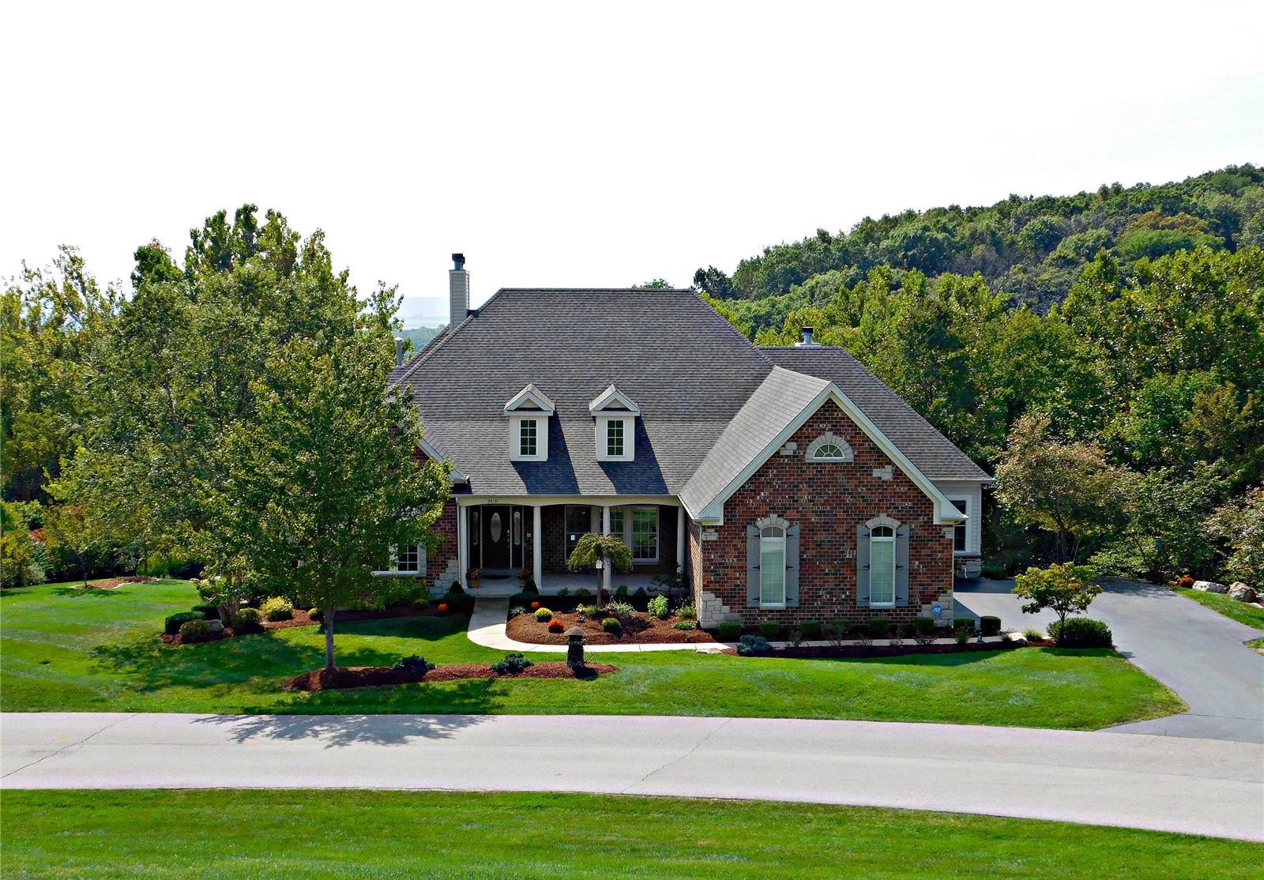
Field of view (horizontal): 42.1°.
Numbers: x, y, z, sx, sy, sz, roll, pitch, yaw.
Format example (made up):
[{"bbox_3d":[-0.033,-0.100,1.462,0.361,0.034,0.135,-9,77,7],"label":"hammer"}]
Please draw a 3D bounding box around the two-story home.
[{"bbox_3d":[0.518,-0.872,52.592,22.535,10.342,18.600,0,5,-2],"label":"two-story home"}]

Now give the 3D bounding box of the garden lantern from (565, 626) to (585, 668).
[{"bbox_3d":[-1.444,5.229,41.759,0.520,1.000,0.520,0,5,-3],"label":"garden lantern"}]

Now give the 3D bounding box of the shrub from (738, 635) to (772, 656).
[{"bbox_3d":[3.063,5.125,41.100,0.864,0.518,0.821,0,5,-2],"label":"shrub"}]

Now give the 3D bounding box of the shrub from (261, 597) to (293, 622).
[{"bbox_3d":[-9.765,4.672,45.200,0.869,0.659,0.826,0,5,-2],"label":"shrub"}]

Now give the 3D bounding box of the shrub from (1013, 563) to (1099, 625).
[{"bbox_3d":[10.892,4.159,42.200,2.181,1.960,2.072,0,5,-2],"label":"shrub"}]

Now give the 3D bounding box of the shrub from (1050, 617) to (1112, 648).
[{"bbox_3d":[11.514,4.945,42.200,1.648,0.728,1.484,0,5,-2],"label":"shrub"}]

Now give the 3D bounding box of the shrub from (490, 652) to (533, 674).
[{"bbox_3d":[-2.870,5.338,39.300,1.039,0.506,0.987,0,5,-2],"label":"shrub"}]

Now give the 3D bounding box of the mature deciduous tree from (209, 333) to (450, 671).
[{"bbox_3d":[-7.294,1.487,39.600,5.750,8.100,5.600,0,5,-2],"label":"mature deciduous tree"}]

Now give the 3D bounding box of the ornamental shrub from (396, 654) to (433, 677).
[{"bbox_3d":[-5.168,5.367,39.000,0.891,0.512,0.846,0,5,-2],"label":"ornamental shrub"}]

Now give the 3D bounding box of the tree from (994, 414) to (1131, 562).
[{"bbox_3d":[14.359,1.696,54.800,4.550,5.100,4.400,0,5,-2],"label":"tree"}]

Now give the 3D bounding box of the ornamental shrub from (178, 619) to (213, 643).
[{"bbox_3d":[-11.303,4.941,42.600,0.922,0.562,0.876,0,5,-2],"label":"ornamental shrub"}]

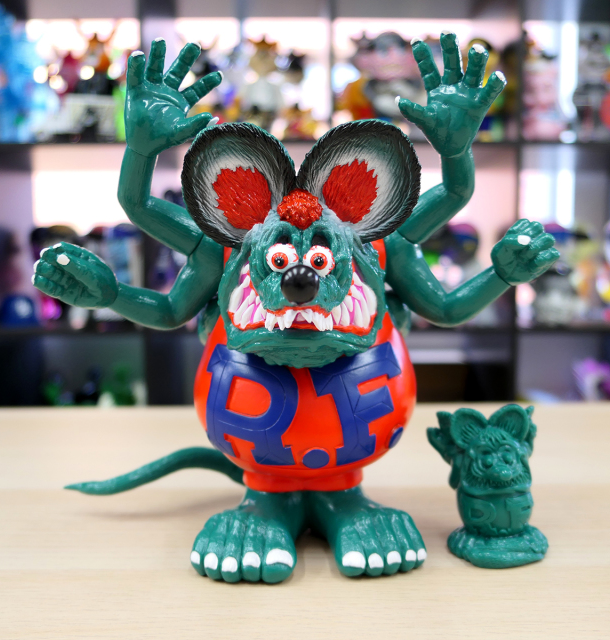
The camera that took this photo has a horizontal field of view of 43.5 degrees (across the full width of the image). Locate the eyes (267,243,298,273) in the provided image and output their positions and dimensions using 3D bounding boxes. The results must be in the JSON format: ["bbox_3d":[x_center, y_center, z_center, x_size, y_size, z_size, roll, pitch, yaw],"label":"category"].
[{"bbox_3d":[-0.012,-0.031,0.384,0.016,0.015,0.011,0,5,5],"label":"eyes"}]

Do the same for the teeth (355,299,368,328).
[{"bbox_3d":[0.029,-0.003,0.395,0.006,0.015,0.006,-3,6,-30],"label":"teeth"}]

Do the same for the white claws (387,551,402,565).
[{"bbox_3d":[0.047,0.124,0.399,0.007,0.006,0.005,-2,6,-22],"label":"white claws"}]

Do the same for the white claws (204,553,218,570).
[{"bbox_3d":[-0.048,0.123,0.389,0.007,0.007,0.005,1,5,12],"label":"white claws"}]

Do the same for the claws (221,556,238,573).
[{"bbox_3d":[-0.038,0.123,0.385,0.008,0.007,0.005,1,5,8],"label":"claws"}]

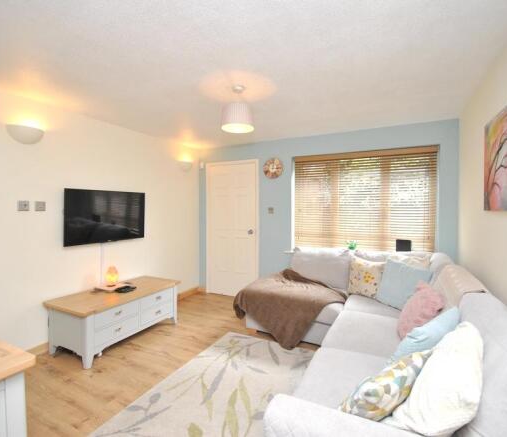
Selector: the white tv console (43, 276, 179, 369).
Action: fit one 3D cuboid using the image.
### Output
[{"bbox_3d":[-1.339,0.976,2.772,0.560,0.474,1.110,1,2,27],"label":"white tv console"}]

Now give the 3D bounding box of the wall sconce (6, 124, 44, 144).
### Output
[{"bbox_3d":[-1.932,-0.714,2.351,0.125,0.140,0.268,1,2,28],"label":"wall sconce"}]

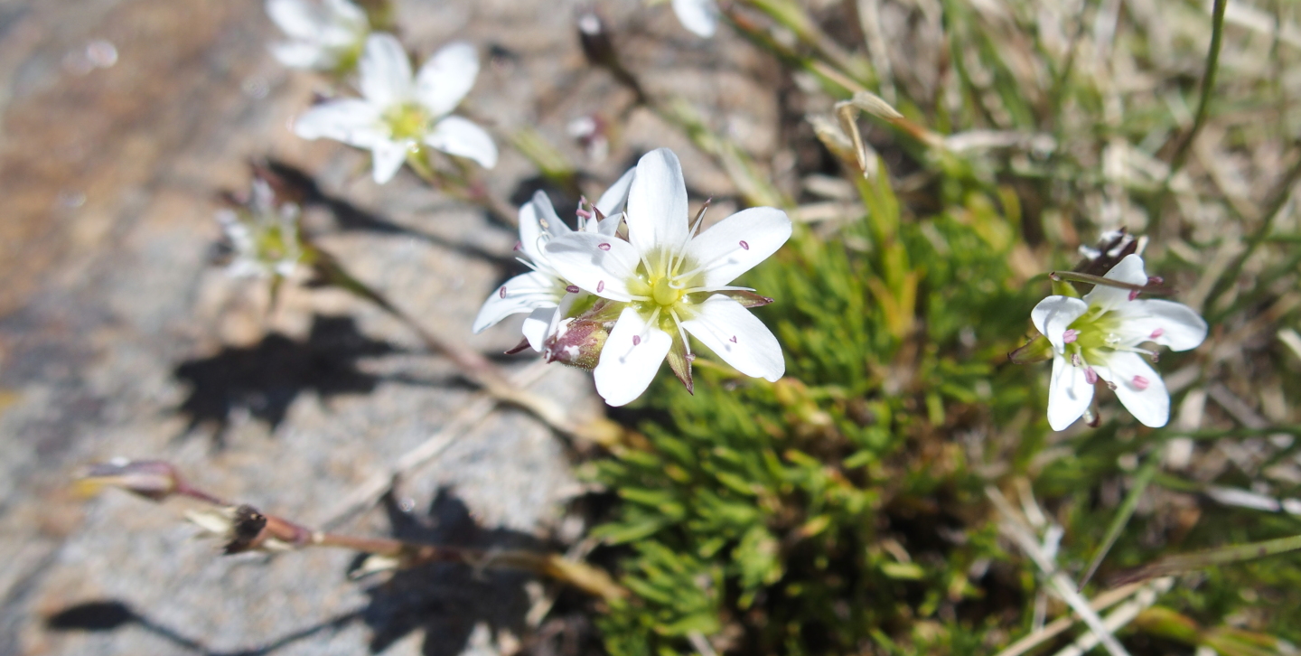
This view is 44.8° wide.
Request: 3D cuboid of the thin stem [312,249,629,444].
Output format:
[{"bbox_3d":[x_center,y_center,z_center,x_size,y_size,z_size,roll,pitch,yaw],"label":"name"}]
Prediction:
[{"bbox_3d":[-0.019,0.002,0.165,0.038,0.004,0.004,32,90,-9],"label":"thin stem"}]

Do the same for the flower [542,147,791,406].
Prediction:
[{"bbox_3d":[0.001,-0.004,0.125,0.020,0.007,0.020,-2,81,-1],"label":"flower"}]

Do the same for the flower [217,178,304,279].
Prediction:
[{"bbox_3d":[-0.041,-0.010,0.167,0.009,0.008,0.011,-6,73,-5],"label":"flower"}]

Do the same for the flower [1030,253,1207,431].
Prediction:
[{"bbox_3d":[0.041,0.001,0.137,0.015,0.009,0.015,5,90,5],"label":"flower"}]

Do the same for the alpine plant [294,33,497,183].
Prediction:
[{"bbox_3d":[-0.025,-0.022,0.156,0.020,0.008,0.017,-10,64,-8],"label":"alpine plant"}]

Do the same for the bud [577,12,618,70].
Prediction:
[{"bbox_3d":[-0.006,-0.031,0.168,0.004,0.007,0.004,-27,27,0],"label":"bud"}]

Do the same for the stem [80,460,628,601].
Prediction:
[{"bbox_3d":[-0.028,0.019,0.146,0.051,0.006,0.007,13,90,-9],"label":"stem"}]

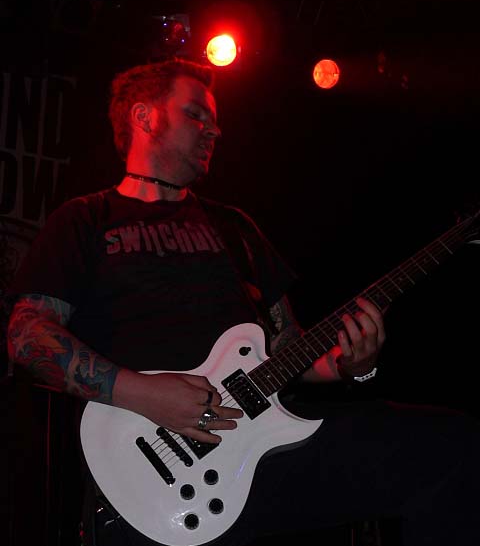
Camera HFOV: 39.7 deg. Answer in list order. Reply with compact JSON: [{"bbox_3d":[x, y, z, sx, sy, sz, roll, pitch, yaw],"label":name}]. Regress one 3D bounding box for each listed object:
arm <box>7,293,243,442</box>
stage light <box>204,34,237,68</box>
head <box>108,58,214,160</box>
[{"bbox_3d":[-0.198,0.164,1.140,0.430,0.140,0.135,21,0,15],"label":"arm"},{"bbox_3d":[-0.132,-1.478,4.400,0.230,0.230,0.270,-1,21,-2],"label":"stage light"},{"bbox_3d":[-0.152,-0.312,1.320,0.215,0.245,0.170,15,1,25],"label":"head"}]

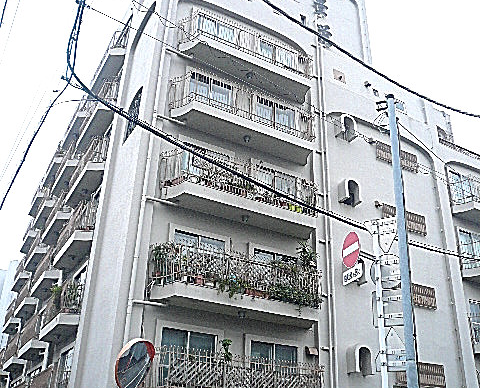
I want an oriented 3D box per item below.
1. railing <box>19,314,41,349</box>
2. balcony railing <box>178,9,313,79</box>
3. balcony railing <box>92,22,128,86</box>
[{"bbox_3d":[-9.040,6.103,22.794,0.640,1.080,4.000,15,-29,-26],"label":"railing"},{"bbox_3d":[0.442,-5.042,18.516,5.300,1.060,0.900,15,-29,-26],"label":"balcony railing"},{"bbox_3d":[-5.924,-5.821,23.627,0.876,1.068,4.188,16,-30,-25],"label":"balcony railing"}]

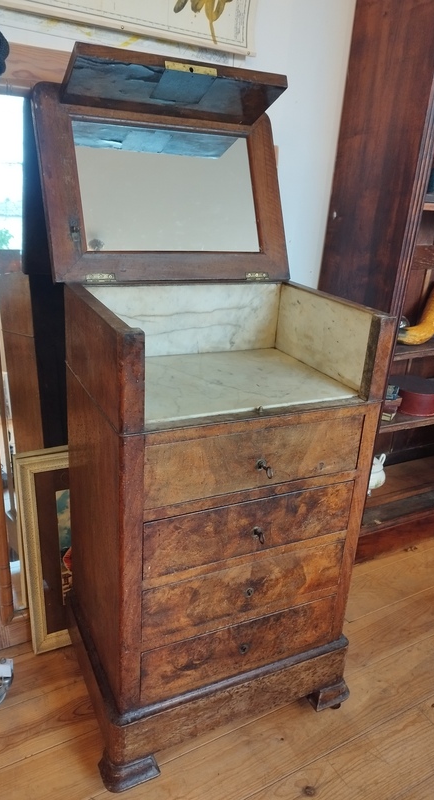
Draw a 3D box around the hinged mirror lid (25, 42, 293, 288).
[{"bbox_3d":[-0.072,-0.489,1.208,0.578,0.430,0.187,-6,-2,-25],"label":"hinged mirror lid"}]

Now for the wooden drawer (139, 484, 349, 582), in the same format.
[{"bbox_3d":[-0.004,0.182,1.222,0.454,0.119,0.375,-6,22,-25],"label":"wooden drawer"}]

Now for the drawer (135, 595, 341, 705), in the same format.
[{"bbox_3d":[-0.021,0.450,1.318,0.454,0.120,0.375,-6,22,-25],"label":"drawer"}]

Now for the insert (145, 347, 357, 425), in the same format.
[{"bbox_3d":[0.009,-0.040,1.144,0.460,0.019,0.369,-6,22,-25],"label":"insert"}]

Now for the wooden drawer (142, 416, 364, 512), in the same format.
[{"bbox_3d":[0.005,0.046,1.173,0.454,0.117,0.375,-6,22,-25],"label":"wooden drawer"}]

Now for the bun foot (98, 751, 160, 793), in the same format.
[{"bbox_3d":[-0.182,0.735,1.150,0.102,0.051,0.096,-6,22,-25],"label":"bun foot"}]

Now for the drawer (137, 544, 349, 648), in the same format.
[{"bbox_3d":[-0.013,0.316,1.270,0.454,0.117,0.375,-6,22,-25],"label":"drawer"}]

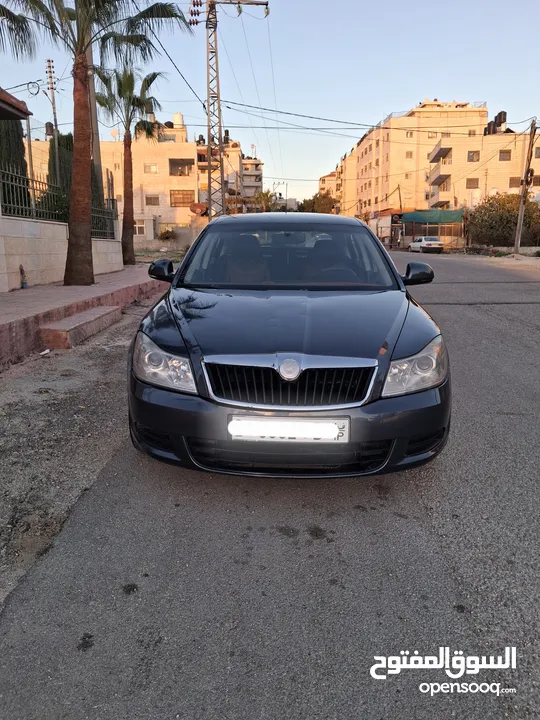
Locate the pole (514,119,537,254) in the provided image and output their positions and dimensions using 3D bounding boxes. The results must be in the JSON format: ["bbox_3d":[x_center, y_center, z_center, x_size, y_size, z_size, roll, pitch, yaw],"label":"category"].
[{"bbox_3d":[16.169,-10.942,35.566,0.350,8.192,0.350,3,11,0],"label":"pole"}]

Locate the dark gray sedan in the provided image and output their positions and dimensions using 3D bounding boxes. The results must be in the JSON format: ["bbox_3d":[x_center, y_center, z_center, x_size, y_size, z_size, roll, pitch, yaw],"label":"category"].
[{"bbox_3d":[0.163,-0.422,4.584,1.800,1.460,4.570,0,11,2],"label":"dark gray sedan"}]

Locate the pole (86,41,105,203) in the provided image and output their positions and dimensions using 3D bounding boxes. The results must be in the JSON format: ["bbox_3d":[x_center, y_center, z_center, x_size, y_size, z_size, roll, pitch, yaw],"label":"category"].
[{"bbox_3d":[-5.939,-7.259,19.473,0.280,7.623,0.280,-2,11,0],"label":"pole"}]

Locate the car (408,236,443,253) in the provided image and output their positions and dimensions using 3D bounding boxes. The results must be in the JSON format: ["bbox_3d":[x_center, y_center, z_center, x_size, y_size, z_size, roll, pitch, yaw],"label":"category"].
[{"bbox_3d":[13.472,-9.914,48.499,1.720,1.420,4.450,-1,11,-7],"label":"car"}]

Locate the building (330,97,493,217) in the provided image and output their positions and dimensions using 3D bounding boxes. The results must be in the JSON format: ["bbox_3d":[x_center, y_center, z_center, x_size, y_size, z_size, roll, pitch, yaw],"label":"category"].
[{"bbox_3d":[23.799,-31.205,103.411,15.500,21.200,44.000,-1,11,-4],"label":"building"}]

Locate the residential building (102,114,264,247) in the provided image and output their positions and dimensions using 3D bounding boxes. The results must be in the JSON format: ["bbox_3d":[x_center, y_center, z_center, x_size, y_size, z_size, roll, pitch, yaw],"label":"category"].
[{"bbox_3d":[-9.464,-17.726,57.650,15.000,13.200,14.000,-1,11,-5],"label":"residential building"}]

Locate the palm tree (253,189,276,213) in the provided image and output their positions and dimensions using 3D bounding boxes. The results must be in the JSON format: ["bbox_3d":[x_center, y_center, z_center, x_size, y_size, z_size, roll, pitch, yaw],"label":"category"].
[{"bbox_3d":[-0.640,-16.570,66.052,2.900,6.925,2.900,0,11,0],"label":"palm tree"}]

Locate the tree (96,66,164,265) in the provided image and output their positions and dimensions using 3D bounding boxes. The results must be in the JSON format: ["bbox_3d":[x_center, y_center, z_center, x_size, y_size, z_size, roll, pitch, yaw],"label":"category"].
[{"bbox_3d":[-4.742,-6.501,19.111,2.400,6.448,2.400,0,11,0],"label":"tree"}]

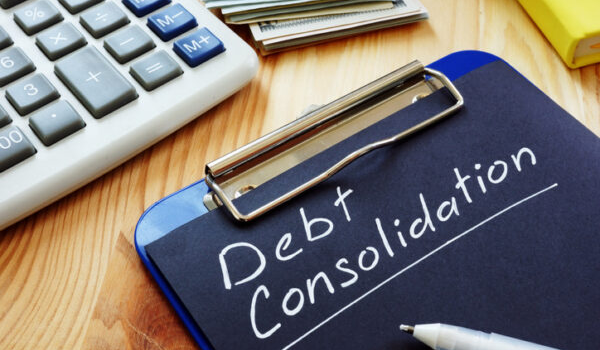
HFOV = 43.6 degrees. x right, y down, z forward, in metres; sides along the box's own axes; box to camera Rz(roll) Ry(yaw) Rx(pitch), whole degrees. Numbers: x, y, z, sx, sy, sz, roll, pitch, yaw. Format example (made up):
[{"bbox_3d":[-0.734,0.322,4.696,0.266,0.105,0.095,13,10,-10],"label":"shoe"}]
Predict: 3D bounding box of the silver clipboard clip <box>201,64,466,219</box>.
[{"bbox_3d":[0.014,-0.014,0.264,0.101,0.011,0.026,-28,57,-21],"label":"silver clipboard clip"}]

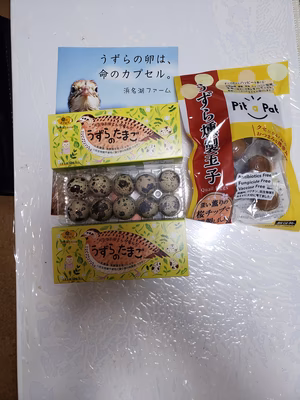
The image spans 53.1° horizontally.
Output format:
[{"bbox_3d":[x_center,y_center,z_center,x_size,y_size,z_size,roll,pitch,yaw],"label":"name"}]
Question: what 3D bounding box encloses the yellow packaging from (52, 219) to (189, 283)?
[{"bbox_3d":[-0.032,0.057,0.343,0.145,0.036,0.060,-4,87,2],"label":"yellow packaging"}]

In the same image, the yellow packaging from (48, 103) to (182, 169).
[{"bbox_3d":[-0.037,-0.069,0.350,0.145,0.036,0.060,-5,87,2],"label":"yellow packaging"}]

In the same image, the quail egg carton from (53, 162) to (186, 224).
[{"bbox_3d":[-0.034,-0.006,0.348,0.144,0.034,0.062,-4,87,2],"label":"quail egg carton"}]

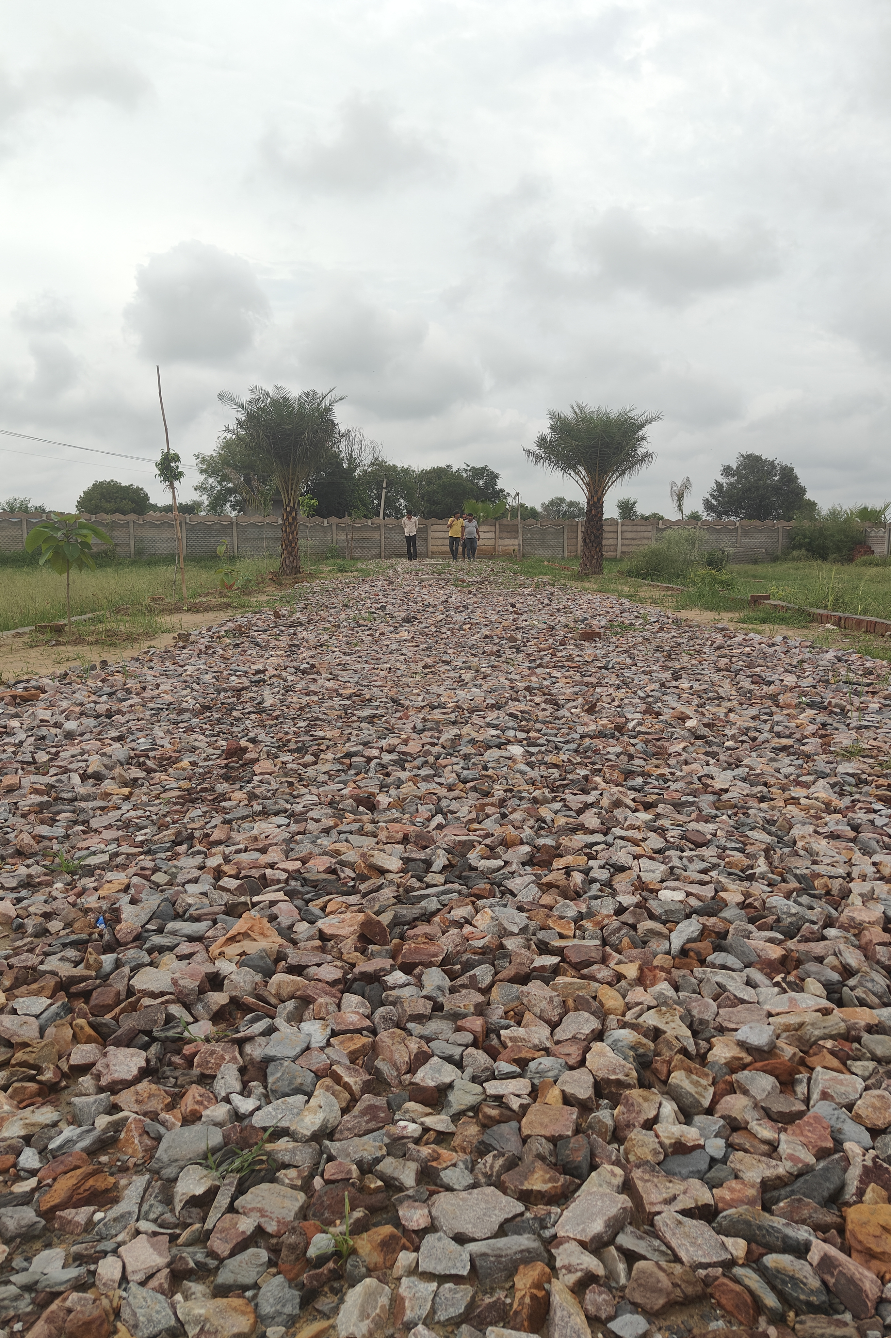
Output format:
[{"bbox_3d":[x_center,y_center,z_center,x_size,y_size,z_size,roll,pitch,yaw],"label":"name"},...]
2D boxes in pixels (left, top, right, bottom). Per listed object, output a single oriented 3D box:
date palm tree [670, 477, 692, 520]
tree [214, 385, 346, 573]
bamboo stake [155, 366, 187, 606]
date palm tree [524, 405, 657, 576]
[{"bbox_3d":[12.466,-8.171,49.342,1.163,4.094,1.163,0,8,0],"label":"date palm tree"},{"bbox_3d":[-3.516,-4.025,19.933,2.648,4.013,2.648,0,8,0],"label":"tree"},{"bbox_3d":[-3.452,-2.325,11.791,0.300,2.962,0.220,0,8,0],"label":"bamboo stake"},{"bbox_3d":[3.142,-3.855,19.957,2.919,3.669,2.919,0,8,0],"label":"date palm tree"}]

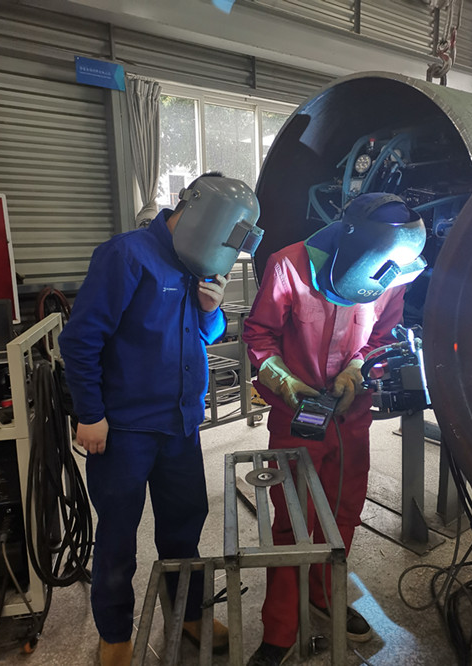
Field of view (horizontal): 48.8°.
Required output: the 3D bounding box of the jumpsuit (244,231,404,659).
[{"bbox_3d":[0.258,0.370,1.717,0.520,1.360,0.430,-2,10,-1],"label":"jumpsuit"}]

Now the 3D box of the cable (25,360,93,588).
[{"bbox_3d":[-0.642,0.507,1.890,0.180,0.840,0.300,-3,10,-6],"label":"cable"}]

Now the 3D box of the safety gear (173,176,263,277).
[{"bbox_3d":[-0.052,-0.318,1.550,0.250,0.300,0.225,33,14,22],"label":"safety gear"}]

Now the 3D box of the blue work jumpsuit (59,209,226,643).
[{"bbox_3d":[-0.283,0.335,1.738,0.430,1.440,0.520,5,12,36],"label":"blue work jumpsuit"}]

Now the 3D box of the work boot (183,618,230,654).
[{"bbox_3d":[-0.118,1.022,1.905,0.110,0.140,0.295,-10,12,-41],"label":"work boot"}]

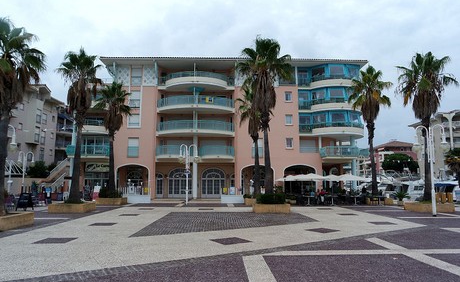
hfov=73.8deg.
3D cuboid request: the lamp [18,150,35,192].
[{"bbox_3d":[-22.990,3.776,34.615,1.900,5.100,0.450,0,-8,0],"label":"lamp"}]

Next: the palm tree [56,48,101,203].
[{"bbox_3d":[-10.320,-1.104,20.871,3.000,10.400,3.000,0,-8,0],"label":"palm tree"}]

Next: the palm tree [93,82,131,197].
[{"bbox_3d":[-11.538,-0.197,29.833,3.600,11.000,3.600,0,-8,0],"label":"palm tree"}]

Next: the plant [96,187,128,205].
[{"bbox_3d":[-11.050,5.148,29.063,2.350,1.600,2.300,0,-8,0],"label":"plant"}]

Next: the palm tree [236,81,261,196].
[{"bbox_3d":[2.501,-0.275,29.591,3.700,11.500,3.700,0,-8,0],"label":"palm tree"}]

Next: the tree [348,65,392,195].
[{"bbox_3d":[13.930,-1.117,29.703,4.300,13.200,4.300,0,-8,0],"label":"tree"}]

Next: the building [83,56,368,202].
[{"bbox_3d":[-0.400,-0.526,38.064,29.800,15.400,13.000,0,-8,-2],"label":"building"}]

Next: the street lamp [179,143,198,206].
[{"bbox_3d":[-3.774,3.066,28.343,2.000,5.550,0.500,0,-8,0],"label":"street lamp"}]

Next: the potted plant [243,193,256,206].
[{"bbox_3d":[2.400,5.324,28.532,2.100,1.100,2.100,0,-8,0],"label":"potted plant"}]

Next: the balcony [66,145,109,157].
[{"bbox_3d":[-15.067,0.950,32.396,4.100,1.300,1.500,0,-8,-2],"label":"balcony"}]

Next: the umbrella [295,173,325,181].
[{"bbox_3d":[7.374,4.403,27.964,2.600,2.800,2.600,0,-8,0],"label":"umbrella"}]

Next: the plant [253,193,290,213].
[{"bbox_3d":[2.963,4.358,21.716,2.400,1.250,2.300,0,-8,0],"label":"plant"}]

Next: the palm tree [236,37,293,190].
[{"bbox_3d":[2.729,-1.737,22.724,4.300,12.600,4.300,0,-8,0],"label":"palm tree"}]

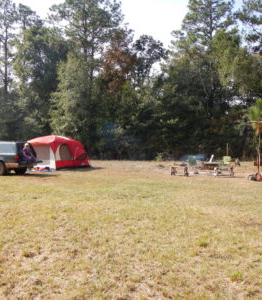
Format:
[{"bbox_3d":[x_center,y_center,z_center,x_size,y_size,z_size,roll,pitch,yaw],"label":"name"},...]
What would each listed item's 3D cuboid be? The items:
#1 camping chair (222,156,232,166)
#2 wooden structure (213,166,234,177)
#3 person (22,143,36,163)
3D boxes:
[{"bbox_3d":[6.691,0.773,22.520,0.600,0.750,0.600,0,1,20],"label":"camping chair"},{"bbox_3d":[4.490,1.067,15.625,0.900,0.440,0.340,0,1,3],"label":"wooden structure"},{"bbox_3d":[-4.980,0.247,15.858,0.620,1.150,0.520,1,1,34],"label":"person"}]

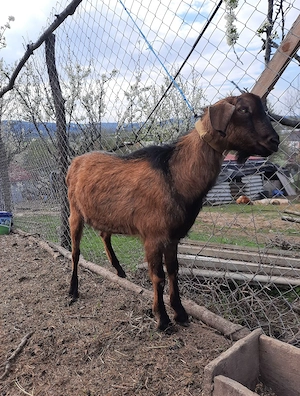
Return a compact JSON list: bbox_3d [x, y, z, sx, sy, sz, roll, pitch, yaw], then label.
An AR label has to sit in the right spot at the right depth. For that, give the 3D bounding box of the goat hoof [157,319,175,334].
[{"bbox_3d":[0.071,0.540,1.210,0.065,0.045,0.050,10,16,39],"label":"goat hoof"}]

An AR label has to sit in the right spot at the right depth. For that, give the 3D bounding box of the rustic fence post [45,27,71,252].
[{"bbox_3d":[-0.603,-0.320,1.950,0.100,1.440,0.085,0,13,0],"label":"rustic fence post"}]

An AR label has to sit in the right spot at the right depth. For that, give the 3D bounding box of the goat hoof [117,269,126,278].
[{"bbox_3d":[-0.158,0.424,1.600,0.060,0.043,0.047,9,16,36],"label":"goat hoof"}]

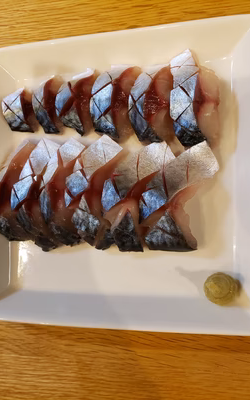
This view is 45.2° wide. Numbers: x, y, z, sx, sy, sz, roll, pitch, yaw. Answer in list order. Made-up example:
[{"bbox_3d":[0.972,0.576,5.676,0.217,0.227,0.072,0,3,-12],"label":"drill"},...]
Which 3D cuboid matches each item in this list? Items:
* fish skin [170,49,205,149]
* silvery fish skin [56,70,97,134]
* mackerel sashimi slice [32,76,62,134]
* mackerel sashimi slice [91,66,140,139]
[{"bbox_3d":[0.049,-0.079,0.236,0.021,0.020,0.071,-6,85,11],"label":"fish skin"},{"bbox_3d":[-0.042,-0.083,0.256,0.031,0.017,0.049,-6,85,11],"label":"silvery fish skin"},{"bbox_3d":[-0.069,-0.083,0.262,0.019,0.016,0.044,-7,85,11],"label":"mackerel sashimi slice"},{"bbox_3d":[-0.009,-0.079,0.248,0.036,0.019,0.054,-6,85,11],"label":"mackerel sashimi slice"}]

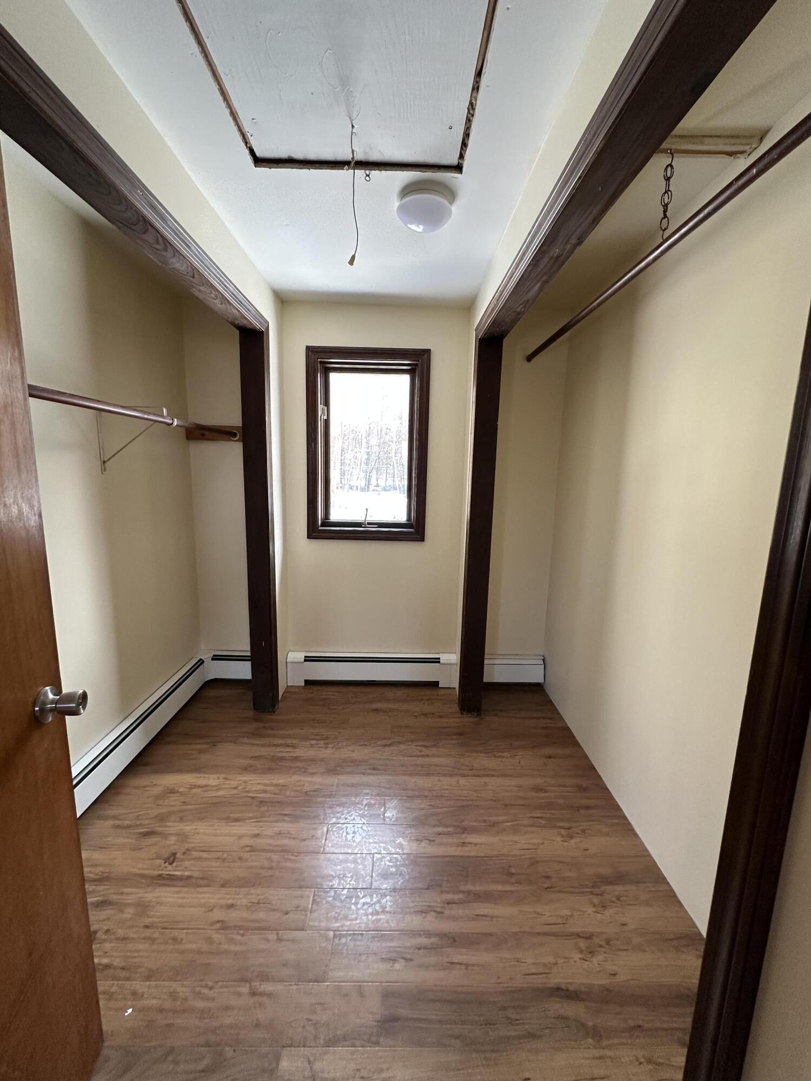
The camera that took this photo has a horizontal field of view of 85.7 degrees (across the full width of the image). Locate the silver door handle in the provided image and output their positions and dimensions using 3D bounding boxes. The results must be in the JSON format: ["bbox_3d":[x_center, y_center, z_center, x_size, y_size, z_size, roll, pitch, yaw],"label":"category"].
[{"bbox_3d":[-0.672,0.321,0.863,0.063,0.067,0.067,-1,10,-11],"label":"silver door handle"}]

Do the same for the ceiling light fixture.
[{"bbox_3d":[0.067,-1.145,1.552,0.197,0.083,0.197,1,9,-1],"label":"ceiling light fixture"}]

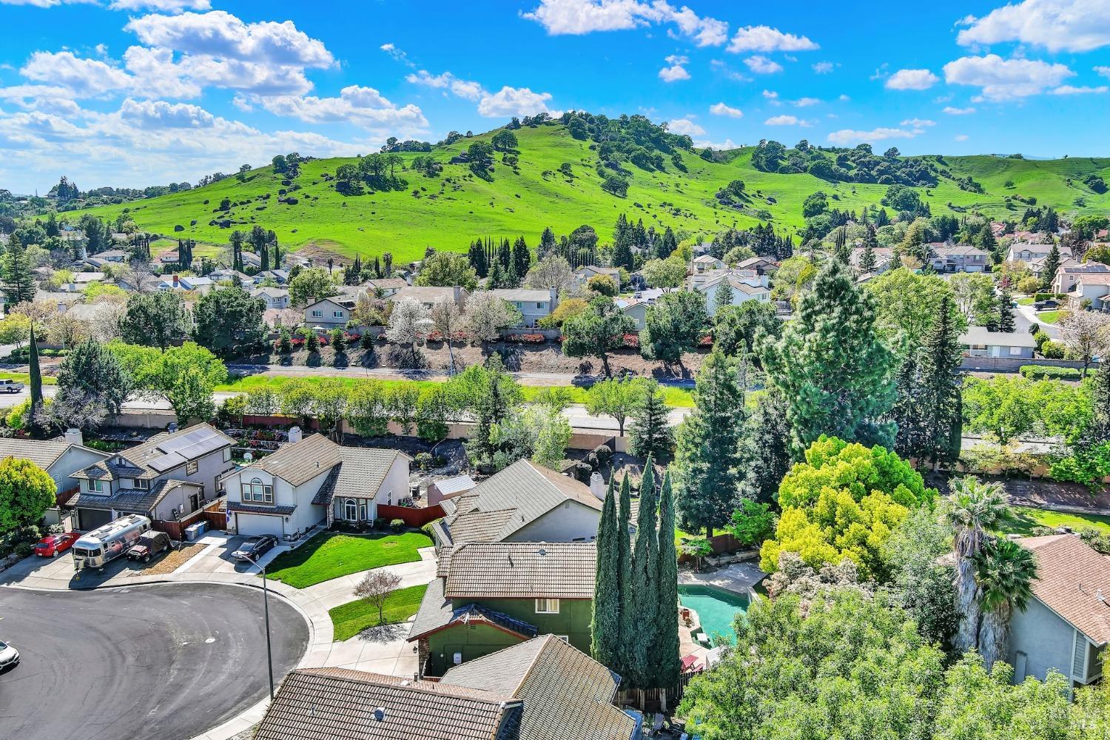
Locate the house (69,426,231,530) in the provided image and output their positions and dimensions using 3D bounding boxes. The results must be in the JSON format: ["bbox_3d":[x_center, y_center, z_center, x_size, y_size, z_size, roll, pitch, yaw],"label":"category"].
[{"bbox_3d":[-40.950,10.720,93.250,10.600,7.700,16.800,2,10,14],"label":"house"}]

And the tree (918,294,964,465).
[{"bbox_3d":[43.510,1.520,100.800,5.300,20.300,5.300,0,10,0],"label":"tree"}]

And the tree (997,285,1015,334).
[{"bbox_3d":[93.610,-12.630,185.630,4.100,11.400,4.100,0,10,0],"label":"tree"}]

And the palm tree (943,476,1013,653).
[{"bbox_3d":[26.600,13.394,55.121,4.200,14.150,4.200,0,9,0],"label":"palm tree"}]

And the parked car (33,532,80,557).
[{"bbox_3d":[-45.724,15.913,82.280,1.770,1.450,4.200,2,13,14],"label":"parked car"}]

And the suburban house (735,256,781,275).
[{"bbox_3d":[57.078,-27.949,251.707,9.830,6.300,14.000,0,9,4],"label":"suburban house"}]

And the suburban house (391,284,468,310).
[{"bbox_3d":[-25.713,-13.472,189.002,14.160,7.890,12.300,2,9,15],"label":"suburban house"}]

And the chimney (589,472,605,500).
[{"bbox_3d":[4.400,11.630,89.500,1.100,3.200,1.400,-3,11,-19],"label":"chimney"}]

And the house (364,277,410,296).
[{"bbox_3d":[-44.990,-20.200,236.080,9.300,7.600,12.000,7,12,35],"label":"house"}]

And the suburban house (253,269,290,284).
[{"bbox_3d":[-81.360,-27.212,264.531,11.500,4.900,9.500,2,10,15],"label":"suburban house"}]

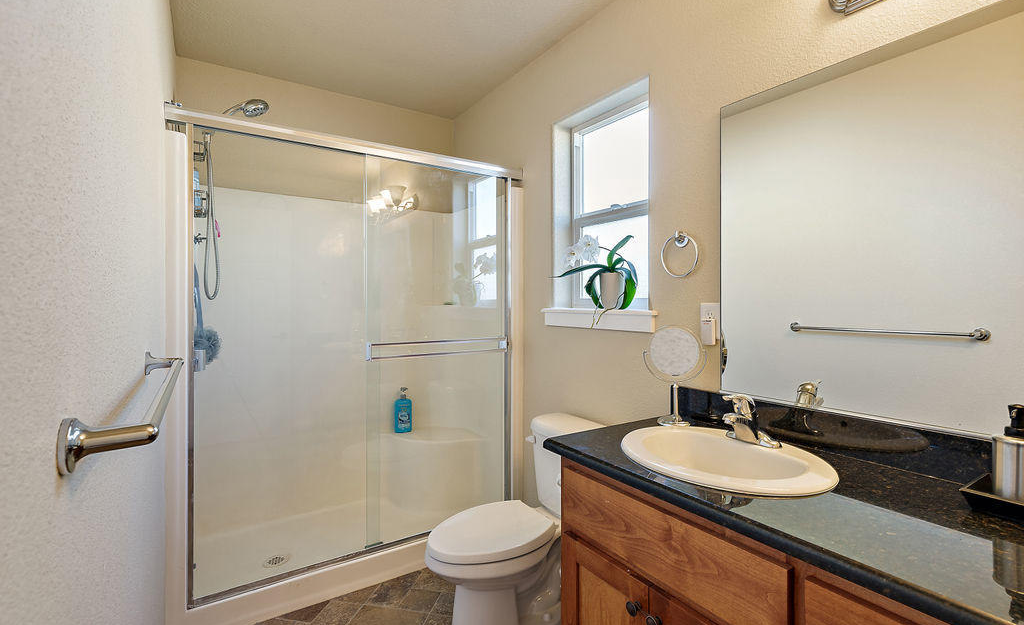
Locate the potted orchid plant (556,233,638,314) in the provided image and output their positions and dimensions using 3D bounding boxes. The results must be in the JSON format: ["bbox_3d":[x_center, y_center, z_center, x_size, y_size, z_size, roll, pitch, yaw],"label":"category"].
[{"bbox_3d":[0.377,-0.170,1.956,0.200,0.315,0.400,0,1,-34],"label":"potted orchid plant"}]

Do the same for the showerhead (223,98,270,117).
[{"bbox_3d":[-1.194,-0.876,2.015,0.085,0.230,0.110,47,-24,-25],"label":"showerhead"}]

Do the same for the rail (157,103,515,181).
[{"bbox_3d":[-0.580,-0.712,2.002,1.510,0.058,0.055,0,1,-34],"label":"rail"}]

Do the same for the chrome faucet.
[{"bbox_3d":[0.628,0.293,1.247,0.185,0.142,0.150,0,1,-34],"label":"chrome faucet"}]

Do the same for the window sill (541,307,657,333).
[{"bbox_3d":[0.389,0.028,1.988,0.150,0.083,0.670,0,1,-34],"label":"window sill"}]

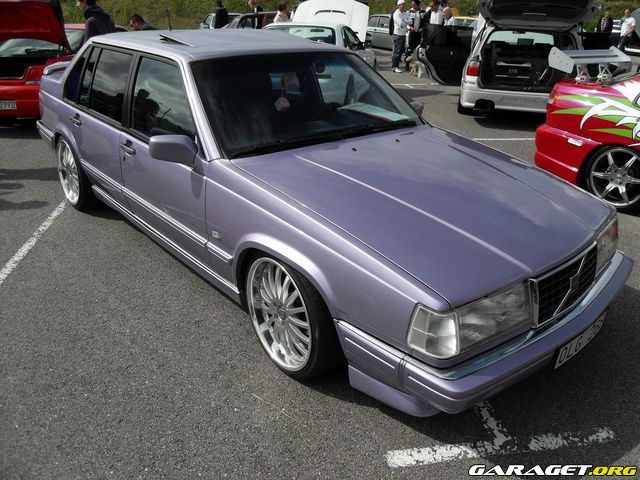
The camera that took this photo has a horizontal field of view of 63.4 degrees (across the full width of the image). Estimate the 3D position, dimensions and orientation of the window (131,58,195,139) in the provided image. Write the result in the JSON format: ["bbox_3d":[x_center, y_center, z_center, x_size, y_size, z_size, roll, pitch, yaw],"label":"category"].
[{"bbox_3d":[-0.899,-0.791,3.001,0.050,0.450,0.930,8,14,-47],"label":"window"}]

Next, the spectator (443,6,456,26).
[{"bbox_3d":[3.133,-4.966,12.971,0.360,1.600,0.480,-10,28,-24],"label":"spectator"}]

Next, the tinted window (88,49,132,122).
[{"bbox_3d":[-1.443,-1.059,3.552,0.050,0.460,0.620,8,14,-47],"label":"tinted window"}]

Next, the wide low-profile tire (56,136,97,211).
[{"bbox_3d":[-1.976,-0.603,4.348,0.250,0.655,0.655,-19,33,-38],"label":"wide low-profile tire"}]

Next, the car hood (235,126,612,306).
[{"bbox_3d":[0.602,-0.272,2.591,1.500,0.160,1.420,-19,42,-38],"label":"car hood"}]

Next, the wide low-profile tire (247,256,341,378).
[{"bbox_3d":[-0.111,0.325,2.522,0.250,0.655,0.655,-16,31,-34],"label":"wide low-profile tire"}]

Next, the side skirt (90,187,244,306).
[{"bbox_3d":[-1.067,-0.050,3.374,0.100,0.140,2.080,-19,33,-38],"label":"side skirt"}]

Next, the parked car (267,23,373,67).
[{"bbox_3d":[-0.027,-3.317,9.547,1.740,1.290,4.200,7,26,11],"label":"parked car"}]

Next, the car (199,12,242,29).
[{"bbox_3d":[-3.061,-6.775,17.225,1.700,1.410,4.250,-8,26,-20],"label":"car"}]

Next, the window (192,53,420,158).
[{"bbox_3d":[-0.017,-0.877,3.089,1.480,0.120,0.700,-19,67,-38],"label":"window"}]

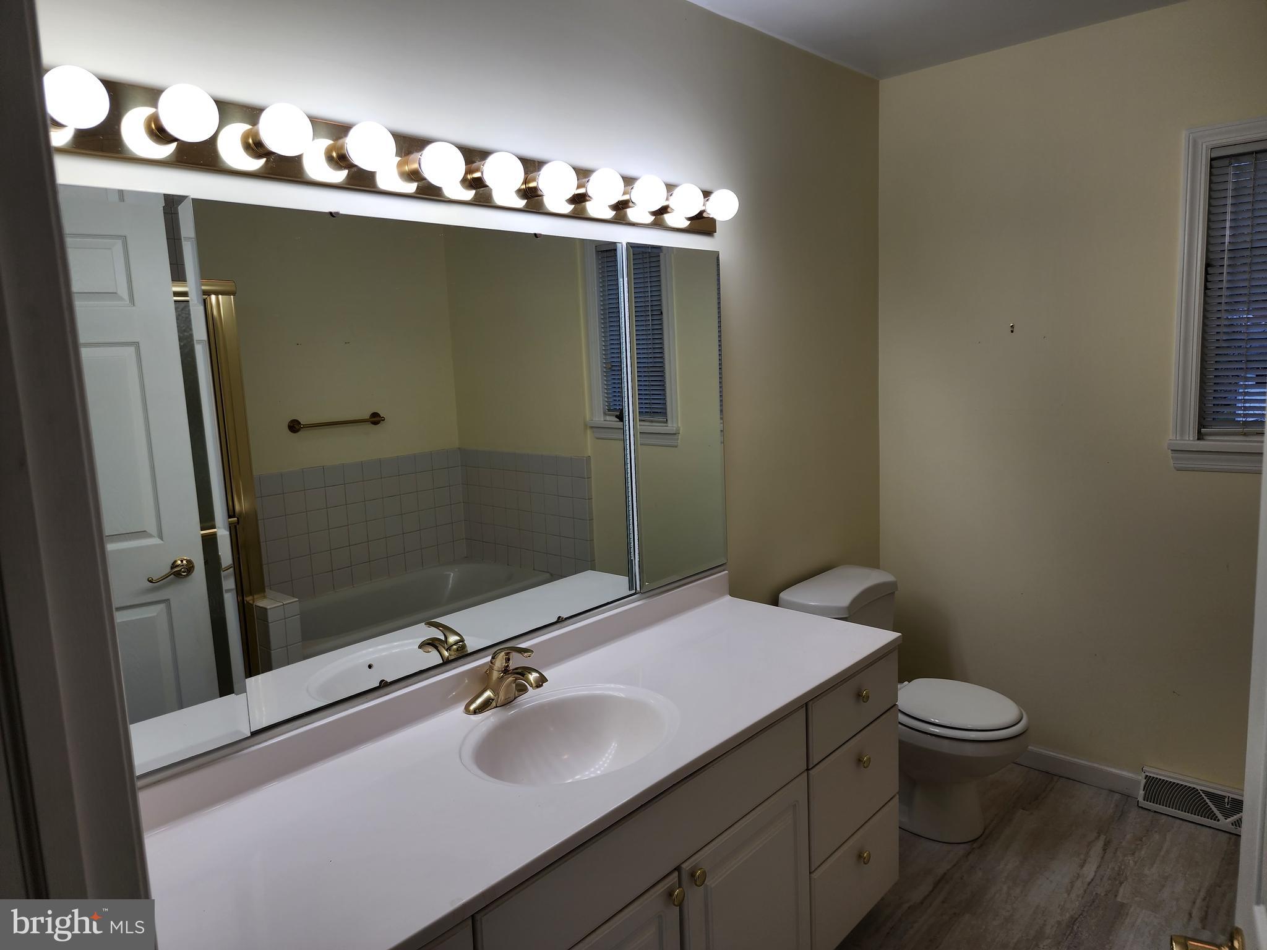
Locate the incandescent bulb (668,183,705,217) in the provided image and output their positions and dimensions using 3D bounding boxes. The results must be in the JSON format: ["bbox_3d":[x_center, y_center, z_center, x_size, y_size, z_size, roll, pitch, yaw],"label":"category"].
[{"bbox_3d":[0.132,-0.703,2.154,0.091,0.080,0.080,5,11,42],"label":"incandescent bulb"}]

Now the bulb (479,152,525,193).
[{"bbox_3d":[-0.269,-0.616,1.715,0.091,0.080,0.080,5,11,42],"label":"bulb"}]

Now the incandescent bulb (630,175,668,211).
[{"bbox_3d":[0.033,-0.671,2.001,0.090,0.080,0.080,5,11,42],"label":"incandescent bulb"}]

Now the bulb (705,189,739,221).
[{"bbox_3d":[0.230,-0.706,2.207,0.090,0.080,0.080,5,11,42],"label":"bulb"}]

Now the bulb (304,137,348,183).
[{"bbox_3d":[-0.551,-0.562,1.509,0.085,0.077,0.077,5,11,42],"label":"bulb"}]

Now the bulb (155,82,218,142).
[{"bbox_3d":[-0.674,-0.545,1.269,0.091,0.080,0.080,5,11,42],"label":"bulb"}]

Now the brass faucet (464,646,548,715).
[{"bbox_3d":[-0.243,0.426,1.771,0.190,0.138,0.165,5,11,42],"label":"brass faucet"}]

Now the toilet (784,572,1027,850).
[{"bbox_3d":[0.890,0.747,2.707,0.710,0.735,0.460,5,11,42],"label":"toilet"}]

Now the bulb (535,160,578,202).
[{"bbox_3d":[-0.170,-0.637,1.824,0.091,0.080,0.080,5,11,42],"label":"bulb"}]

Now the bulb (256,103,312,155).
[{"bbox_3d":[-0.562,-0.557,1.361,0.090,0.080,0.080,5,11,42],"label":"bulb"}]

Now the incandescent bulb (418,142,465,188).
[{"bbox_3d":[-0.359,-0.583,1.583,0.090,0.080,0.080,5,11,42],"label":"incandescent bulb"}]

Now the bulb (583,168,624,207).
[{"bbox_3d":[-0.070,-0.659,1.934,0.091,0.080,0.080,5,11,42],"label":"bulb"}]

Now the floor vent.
[{"bbox_3d":[1.831,1.030,2.602,0.450,0.112,0.063,5,11,42],"label":"floor vent"}]

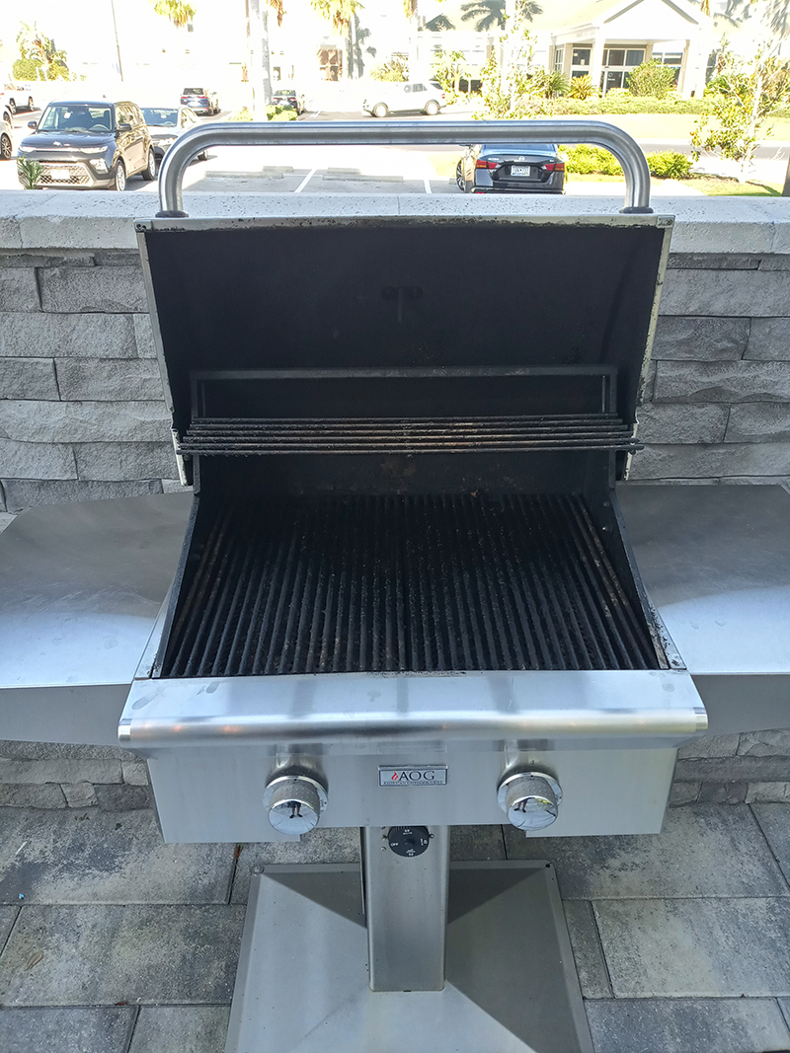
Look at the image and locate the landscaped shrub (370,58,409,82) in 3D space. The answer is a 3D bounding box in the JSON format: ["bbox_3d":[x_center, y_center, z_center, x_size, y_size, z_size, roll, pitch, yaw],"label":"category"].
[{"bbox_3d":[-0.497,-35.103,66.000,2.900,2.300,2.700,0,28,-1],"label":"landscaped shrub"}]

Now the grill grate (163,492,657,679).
[{"bbox_3d":[0.017,0.067,1.225,0.590,0.020,0.470,0,28,-1],"label":"grill grate"}]

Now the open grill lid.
[{"bbox_3d":[0.014,-0.266,1.208,0.640,0.370,0.230,0,32,-1],"label":"open grill lid"}]

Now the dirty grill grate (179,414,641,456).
[{"bbox_3d":[0.019,-0.126,1.147,0.600,0.018,0.135,0,28,-1],"label":"dirty grill grate"}]

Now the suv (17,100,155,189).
[{"bbox_3d":[-6.320,-7.940,17.680,1.800,1.600,4.200,0,28,-2],"label":"suv"}]

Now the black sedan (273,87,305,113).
[{"bbox_3d":[-7.133,-28.401,57.000,1.830,1.450,4.750,0,28,0],"label":"black sedan"}]

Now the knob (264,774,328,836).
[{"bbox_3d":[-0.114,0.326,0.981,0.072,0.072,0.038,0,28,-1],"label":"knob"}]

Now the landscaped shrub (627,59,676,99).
[{"bbox_3d":[18.643,-32.437,62.000,3.400,2.800,3.000,0,28,-1],"label":"landscaped shrub"}]

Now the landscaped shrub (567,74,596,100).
[{"bbox_3d":[13.175,-30.904,60.000,2.100,1.900,2.100,0,28,-1],"label":"landscaped shrub"}]

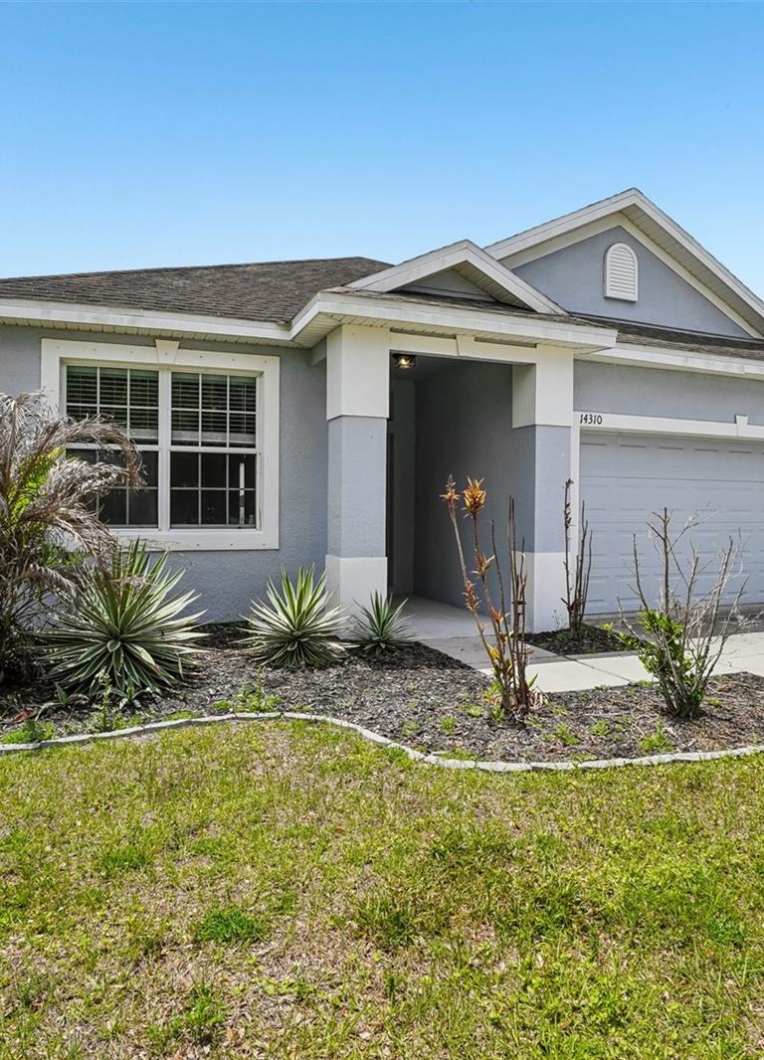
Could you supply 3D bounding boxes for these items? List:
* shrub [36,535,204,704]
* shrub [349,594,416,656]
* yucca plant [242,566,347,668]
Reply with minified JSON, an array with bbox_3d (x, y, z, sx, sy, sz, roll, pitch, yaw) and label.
[{"bbox_3d":[-1.867,0.568,4.750,1.130,1.040,1.120,0,1,0],"label":"shrub"},{"bbox_3d":[0.011,0.786,5.720,0.550,0.520,0.550,0,1,0],"label":"shrub"},{"bbox_3d":[-0.703,0.666,5.350,0.860,0.790,0.840,0,1,0],"label":"yucca plant"}]

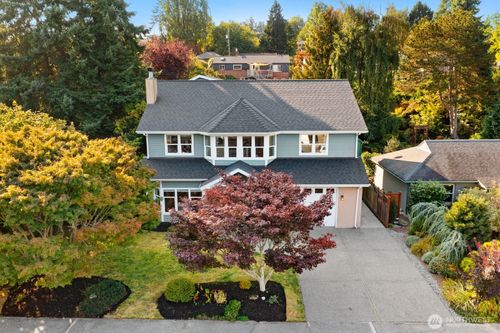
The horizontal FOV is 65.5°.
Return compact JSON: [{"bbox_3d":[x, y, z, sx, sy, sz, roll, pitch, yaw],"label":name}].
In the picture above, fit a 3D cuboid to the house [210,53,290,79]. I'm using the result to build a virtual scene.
[{"bbox_3d":[0.268,-18.247,73.819,14.800,5.600,9.000,0,12,0],"label":"house"}]

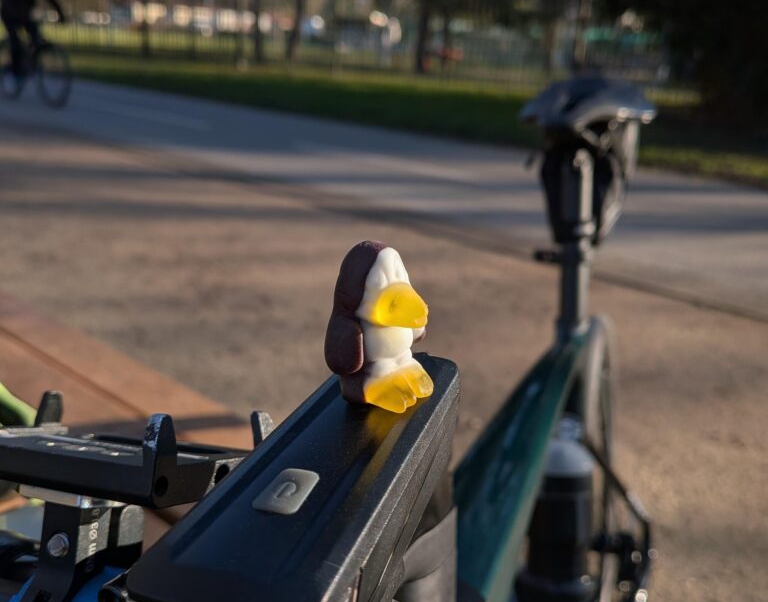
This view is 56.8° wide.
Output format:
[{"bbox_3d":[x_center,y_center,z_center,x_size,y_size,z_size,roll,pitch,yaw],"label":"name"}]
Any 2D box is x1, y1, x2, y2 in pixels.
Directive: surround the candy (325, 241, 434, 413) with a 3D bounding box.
[{"bbox_3d":[-0.001,0.005,0.184,0.026,0.040,0.025,19,25,37],"label":"candy"}]

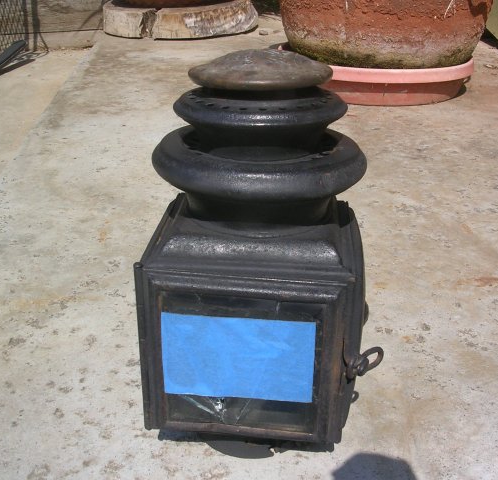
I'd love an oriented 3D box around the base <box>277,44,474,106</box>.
[{"bbox_3d":[0.334,-0.457,1.880,0.515,0.090,0.515,1,24,0],"label":"base"}]

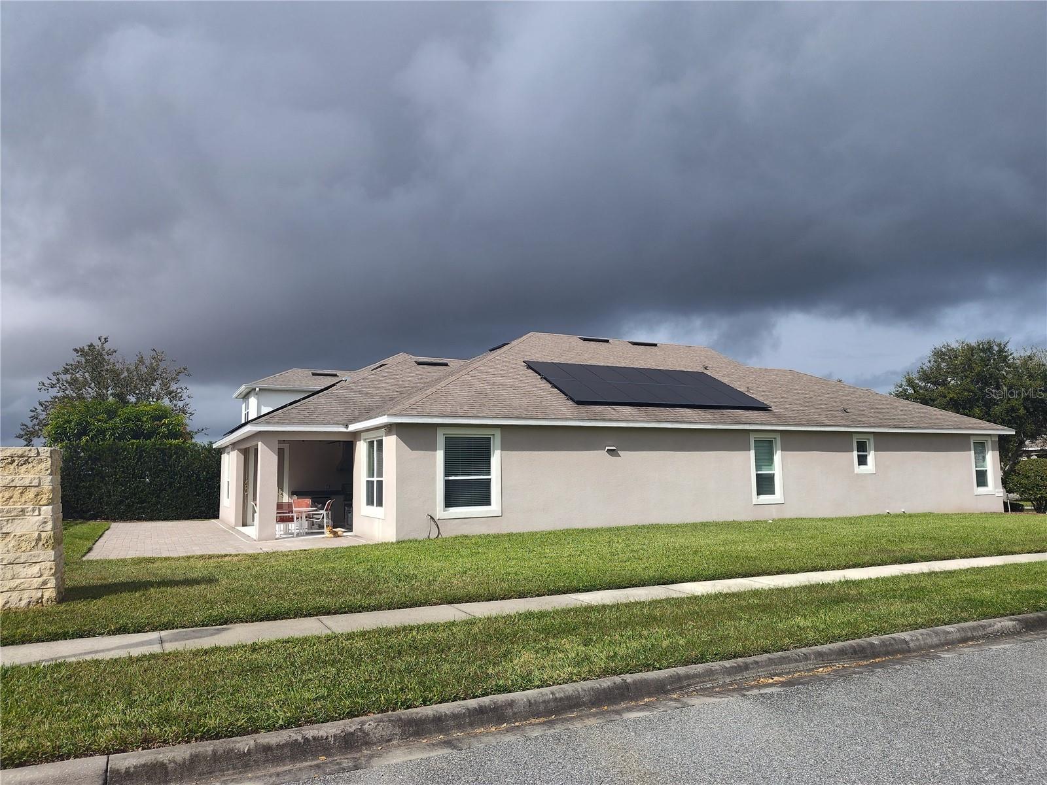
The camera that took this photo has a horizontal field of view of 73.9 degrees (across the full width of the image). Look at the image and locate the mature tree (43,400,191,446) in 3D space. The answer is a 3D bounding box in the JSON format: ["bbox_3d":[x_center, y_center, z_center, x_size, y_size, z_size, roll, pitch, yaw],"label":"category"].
[{"bbox_3d":[-19.530,3.130,33.186,6.500,5.626,6.200,3,-7,-30],"label":"mature tree"}]

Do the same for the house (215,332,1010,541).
[{"bbox_3d":[3.378,1.351,29.458,29.050,7.380,17.130,2,-7,-28],"label":"house"}]

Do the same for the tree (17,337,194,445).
[{"bbox_3d":[-25.150,1.790,41.425,9.600,10.312,9.400,3,-7,-31],"label":"tree"}]

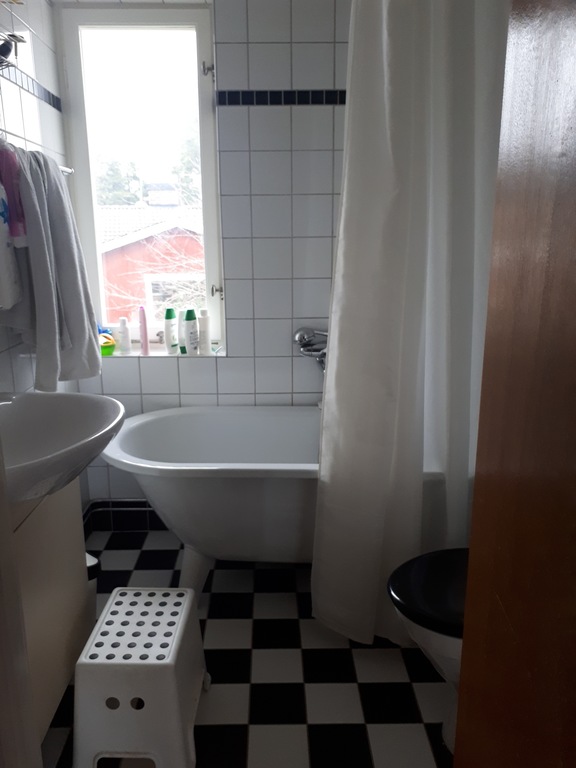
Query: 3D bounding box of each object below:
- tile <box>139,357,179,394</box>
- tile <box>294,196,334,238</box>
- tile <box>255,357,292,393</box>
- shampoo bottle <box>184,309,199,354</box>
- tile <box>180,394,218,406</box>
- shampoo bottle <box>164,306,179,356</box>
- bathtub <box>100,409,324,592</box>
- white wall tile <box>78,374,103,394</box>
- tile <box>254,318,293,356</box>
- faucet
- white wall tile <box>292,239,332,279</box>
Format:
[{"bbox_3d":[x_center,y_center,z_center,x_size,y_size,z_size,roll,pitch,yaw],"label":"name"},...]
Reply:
[{"bbox_3d":[-0.514,-0.032,2.398,0.150,0.150,0.008,0,14,-1],"label":"tile"},{"bbox_3d":[0.092,-0.627,2.243,0.149,0.149,0.010,0,13,0],"label":"tile"},{"bbox_3d":[-0.056,-0.038,2.407,0.149,0.149,0.011,-1,14,-1],"label":"tile"},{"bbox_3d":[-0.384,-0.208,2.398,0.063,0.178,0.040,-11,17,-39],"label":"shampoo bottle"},{"bbox_3d":[-0.360,0.114,2.435,0.149,0.149,0.011,-1,14,-1],"label":"tile"},{"bbox_3d":[-0.469,-0.210,2.395,0.042,0.181,0.066,9,18,33],"label":"shampoo bottle"},{"bbox_3d":[0.121,0.440,2.163,1.540,0.562,0.700,-1,14,-1],"label":"bathtub"},{"bbox_3d":[-0.780,-0.032,2.374,0.086,0.149,0.010,0,13,0],"label":"white wall tile"},{"bbox_3d":[-0.056,-0.181,2.345,0.149,0.149,0.010,0,13,0],"label":"tile"},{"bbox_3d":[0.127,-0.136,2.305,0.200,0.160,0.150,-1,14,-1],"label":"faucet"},{"bbox_3d":[0.093,-0.474,2.256,0.148,0.148,0.010,0,15,0],"label":"white wall tile"}]

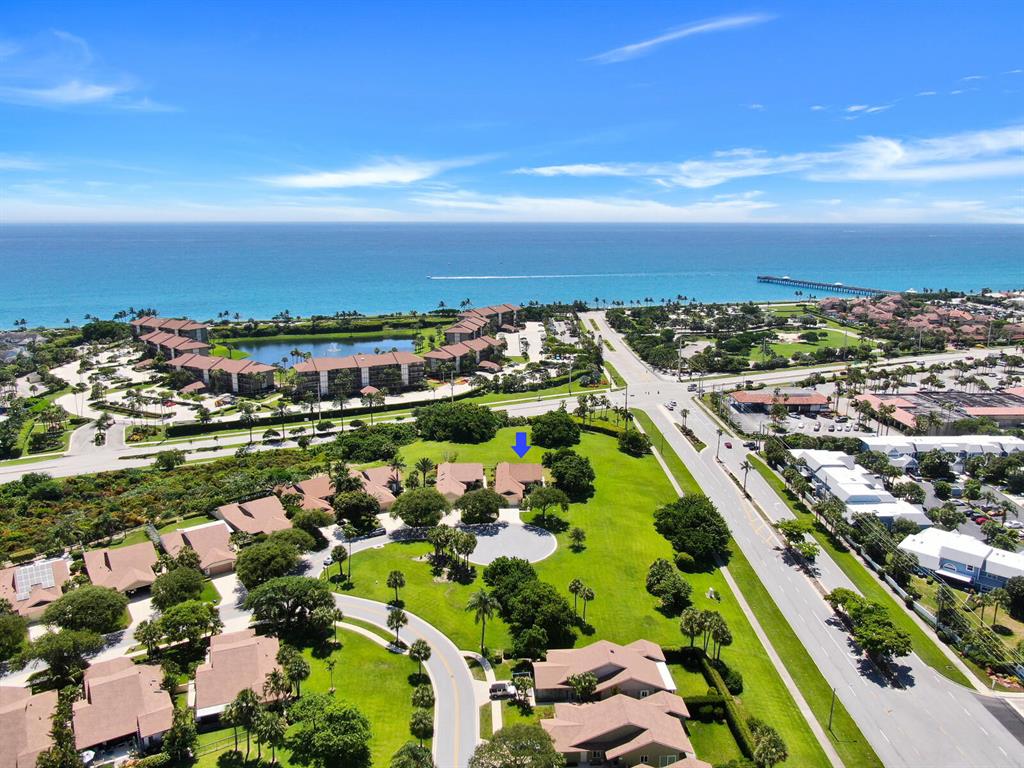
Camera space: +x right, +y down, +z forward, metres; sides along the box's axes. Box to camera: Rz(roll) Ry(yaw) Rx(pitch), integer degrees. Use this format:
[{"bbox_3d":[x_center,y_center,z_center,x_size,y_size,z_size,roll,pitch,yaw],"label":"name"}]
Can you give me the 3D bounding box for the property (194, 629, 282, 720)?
[{"bbox_3d":[-48.500,50.658,127.238,14.200,5.800,24.200,-5,14,-20],"label":"property"}]

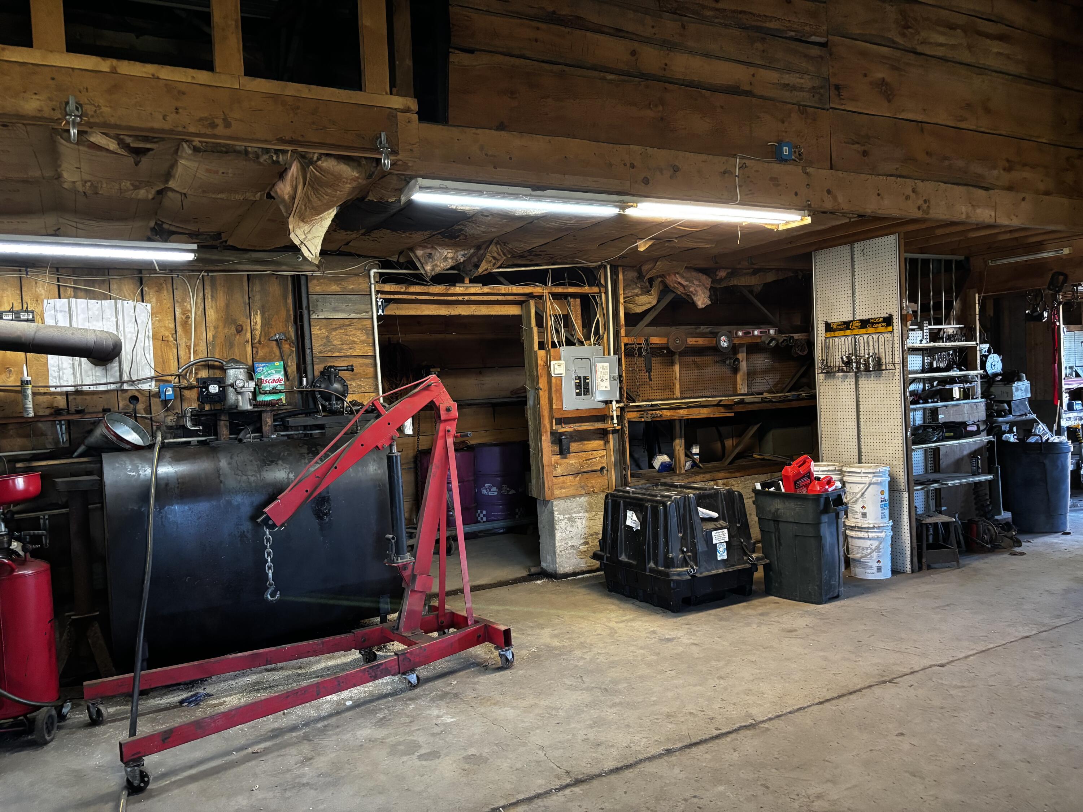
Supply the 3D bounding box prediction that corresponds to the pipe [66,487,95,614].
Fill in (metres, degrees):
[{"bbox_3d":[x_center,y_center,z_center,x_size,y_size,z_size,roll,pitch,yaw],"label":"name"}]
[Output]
[{"bbox_3d":[-2.389,0.765,4.224,0.088,0.659,0.088,-4,2,-29],"label":"pipe"}]

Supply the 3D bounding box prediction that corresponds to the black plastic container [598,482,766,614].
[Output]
[{"bbox_3d":[0.883,0.900,5.424,0.730,0.690,0.800,-4,2,-32],"label":"black plastic container"}]

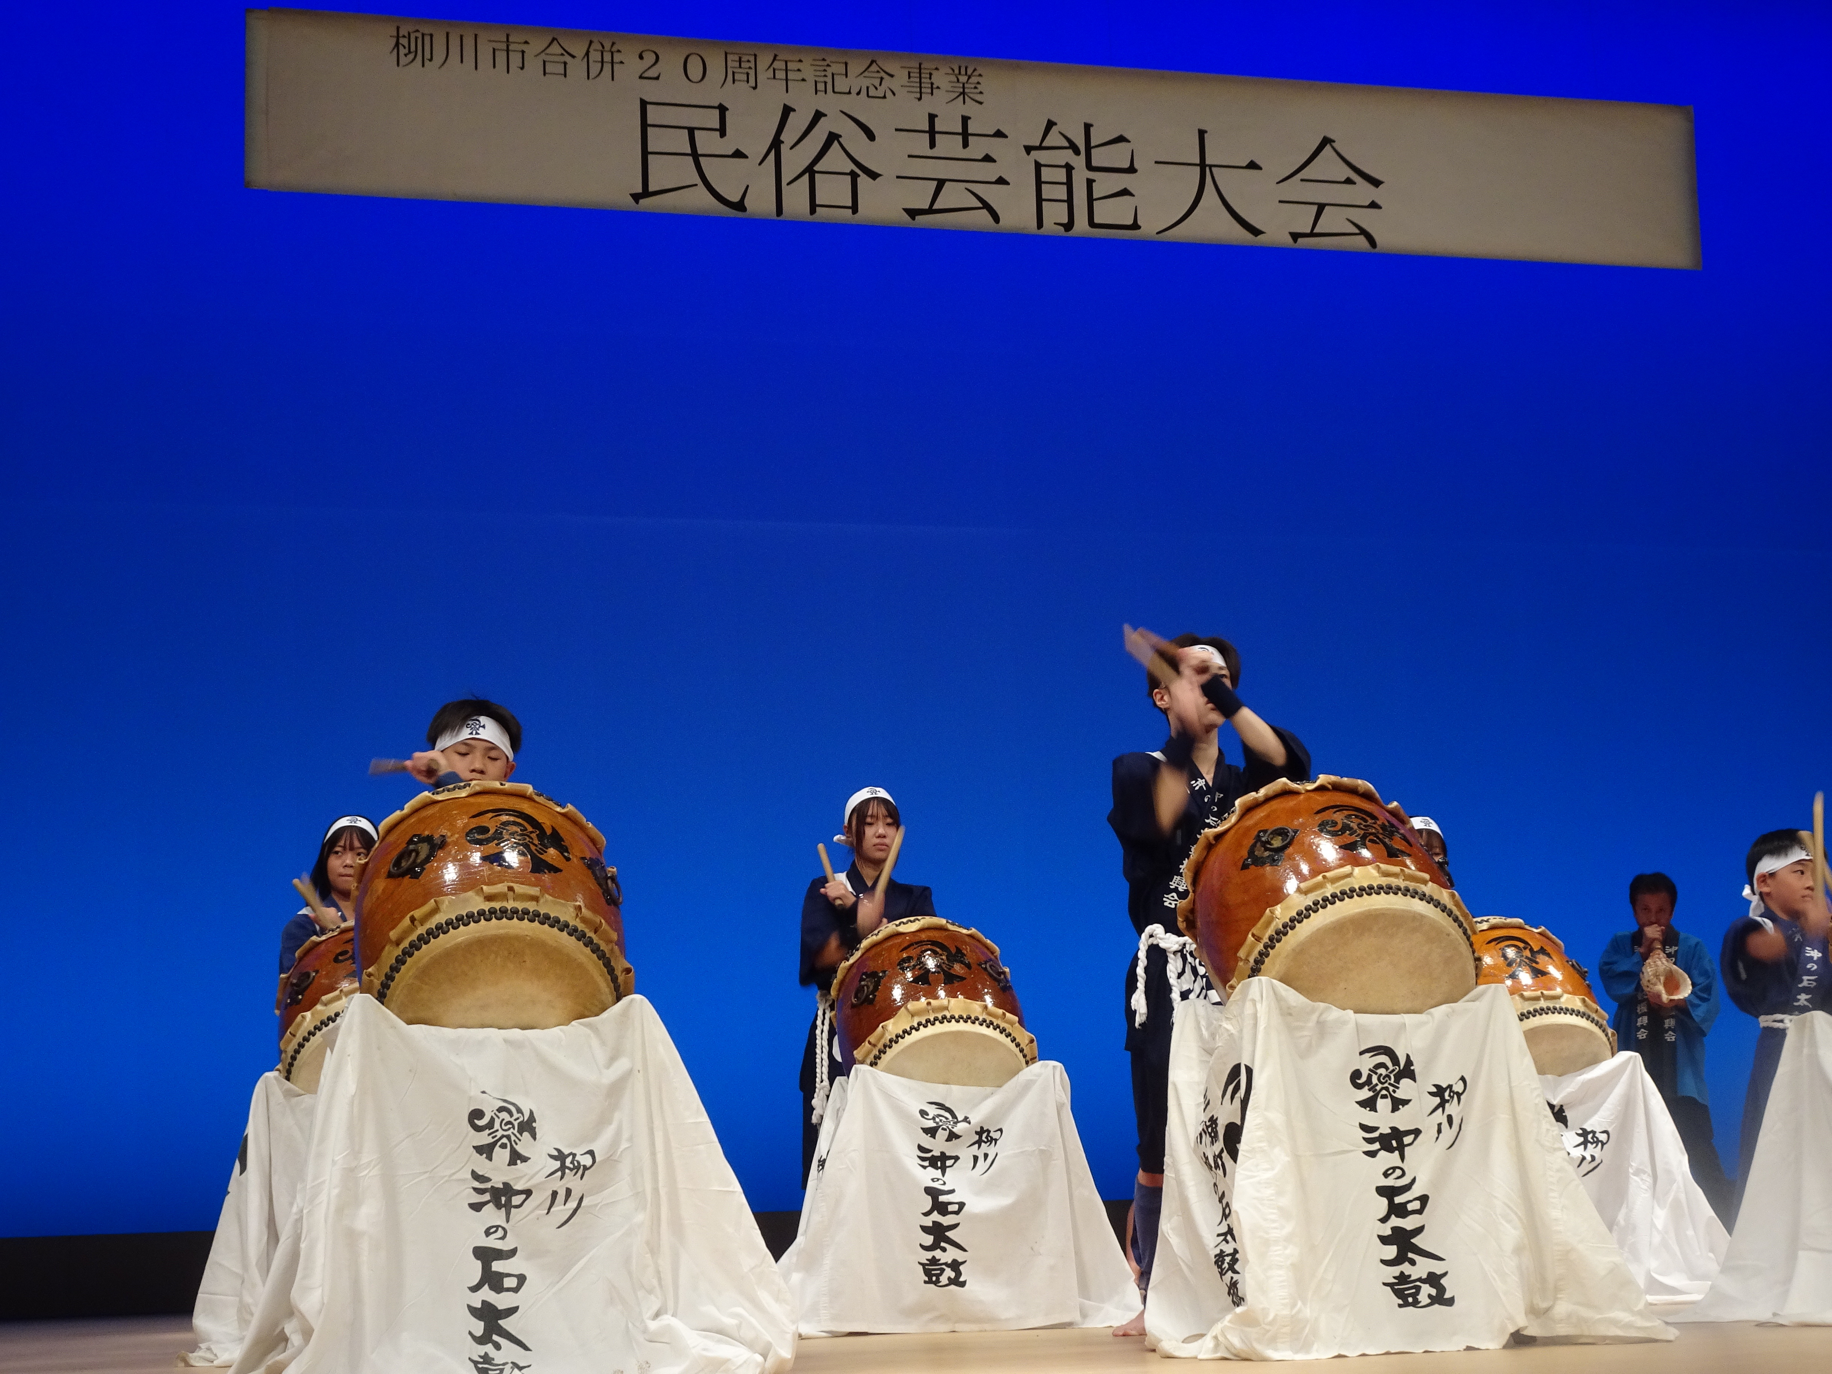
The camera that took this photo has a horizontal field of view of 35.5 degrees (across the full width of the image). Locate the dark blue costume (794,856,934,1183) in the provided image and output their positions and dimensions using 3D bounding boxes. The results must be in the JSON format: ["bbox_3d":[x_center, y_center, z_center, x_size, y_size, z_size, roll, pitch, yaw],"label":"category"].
[{"bbox_3d":[-0.141,1.060,8.656,0.460,1.030,0.400,0,-11,-10],"label":"dark blue costume"}]

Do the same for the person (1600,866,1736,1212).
[{"bbox_3d":[3.022,1.551,11.595,0.520,1.610,0.420,-4,-11,10],"label":"person"}]

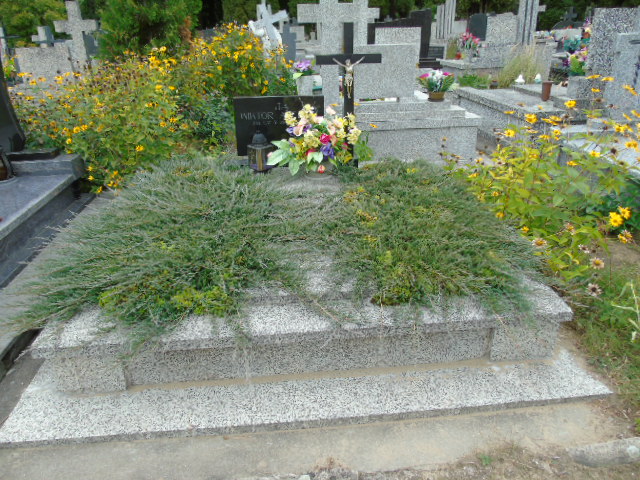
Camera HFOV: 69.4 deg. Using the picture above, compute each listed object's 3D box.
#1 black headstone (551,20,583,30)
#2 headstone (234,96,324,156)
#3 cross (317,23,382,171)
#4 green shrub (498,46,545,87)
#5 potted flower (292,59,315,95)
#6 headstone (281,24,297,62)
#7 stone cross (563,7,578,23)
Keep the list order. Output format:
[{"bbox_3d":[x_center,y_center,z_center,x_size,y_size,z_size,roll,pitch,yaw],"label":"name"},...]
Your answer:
[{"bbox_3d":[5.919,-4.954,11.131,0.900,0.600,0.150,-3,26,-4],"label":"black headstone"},{"bbox_3d":[-0.315,-0.881,3.582,0.697,0.454,0.070,-3,26,-4],"label":"headstone"},{"bbox_3d":[0.220,-1.024,3.373,0.451,1.020,0.080,-3,26,-4],"label":"cross"},{"bbox_3d":[2.912,-2.493,6.844,0.600,0.660,0.520,-3,26,-4],"label":"green shrub"},{"bbox_3d":[-0.167,-1.678,4.900,0.240,0.460,0.220,-3,26,-4],"label":"potted flower"},{"bbox_3d":[-0.690,-3.760,9.000,0.480,0.850,0.130,-4,20,-5],"label":"headstone"},{"bbox_3d":[5.962,-5.367,11.000,0.350,0.370,0.100,-3,26,-4],"label":"stone cross"}]

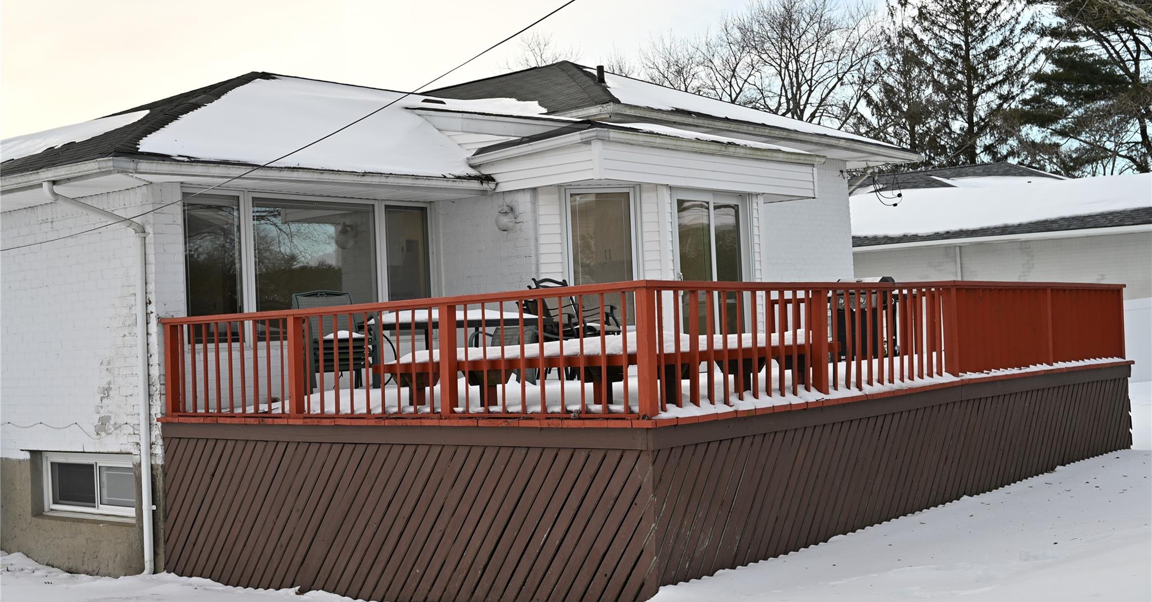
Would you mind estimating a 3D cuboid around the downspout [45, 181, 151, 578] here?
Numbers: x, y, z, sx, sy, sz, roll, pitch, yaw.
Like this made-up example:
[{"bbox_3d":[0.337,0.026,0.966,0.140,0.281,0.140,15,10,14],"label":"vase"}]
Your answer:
[{"bbox_3d":[-4.412,0.717,11.840,0.557,3.687,0.790,-4,-2,42],"label":"downspout"}]

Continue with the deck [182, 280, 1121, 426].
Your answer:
[{"bbox_3d":[1.155,0.453,13.075,5.880,0.919,8.636,-4,-2,42],"label":"deck"}]

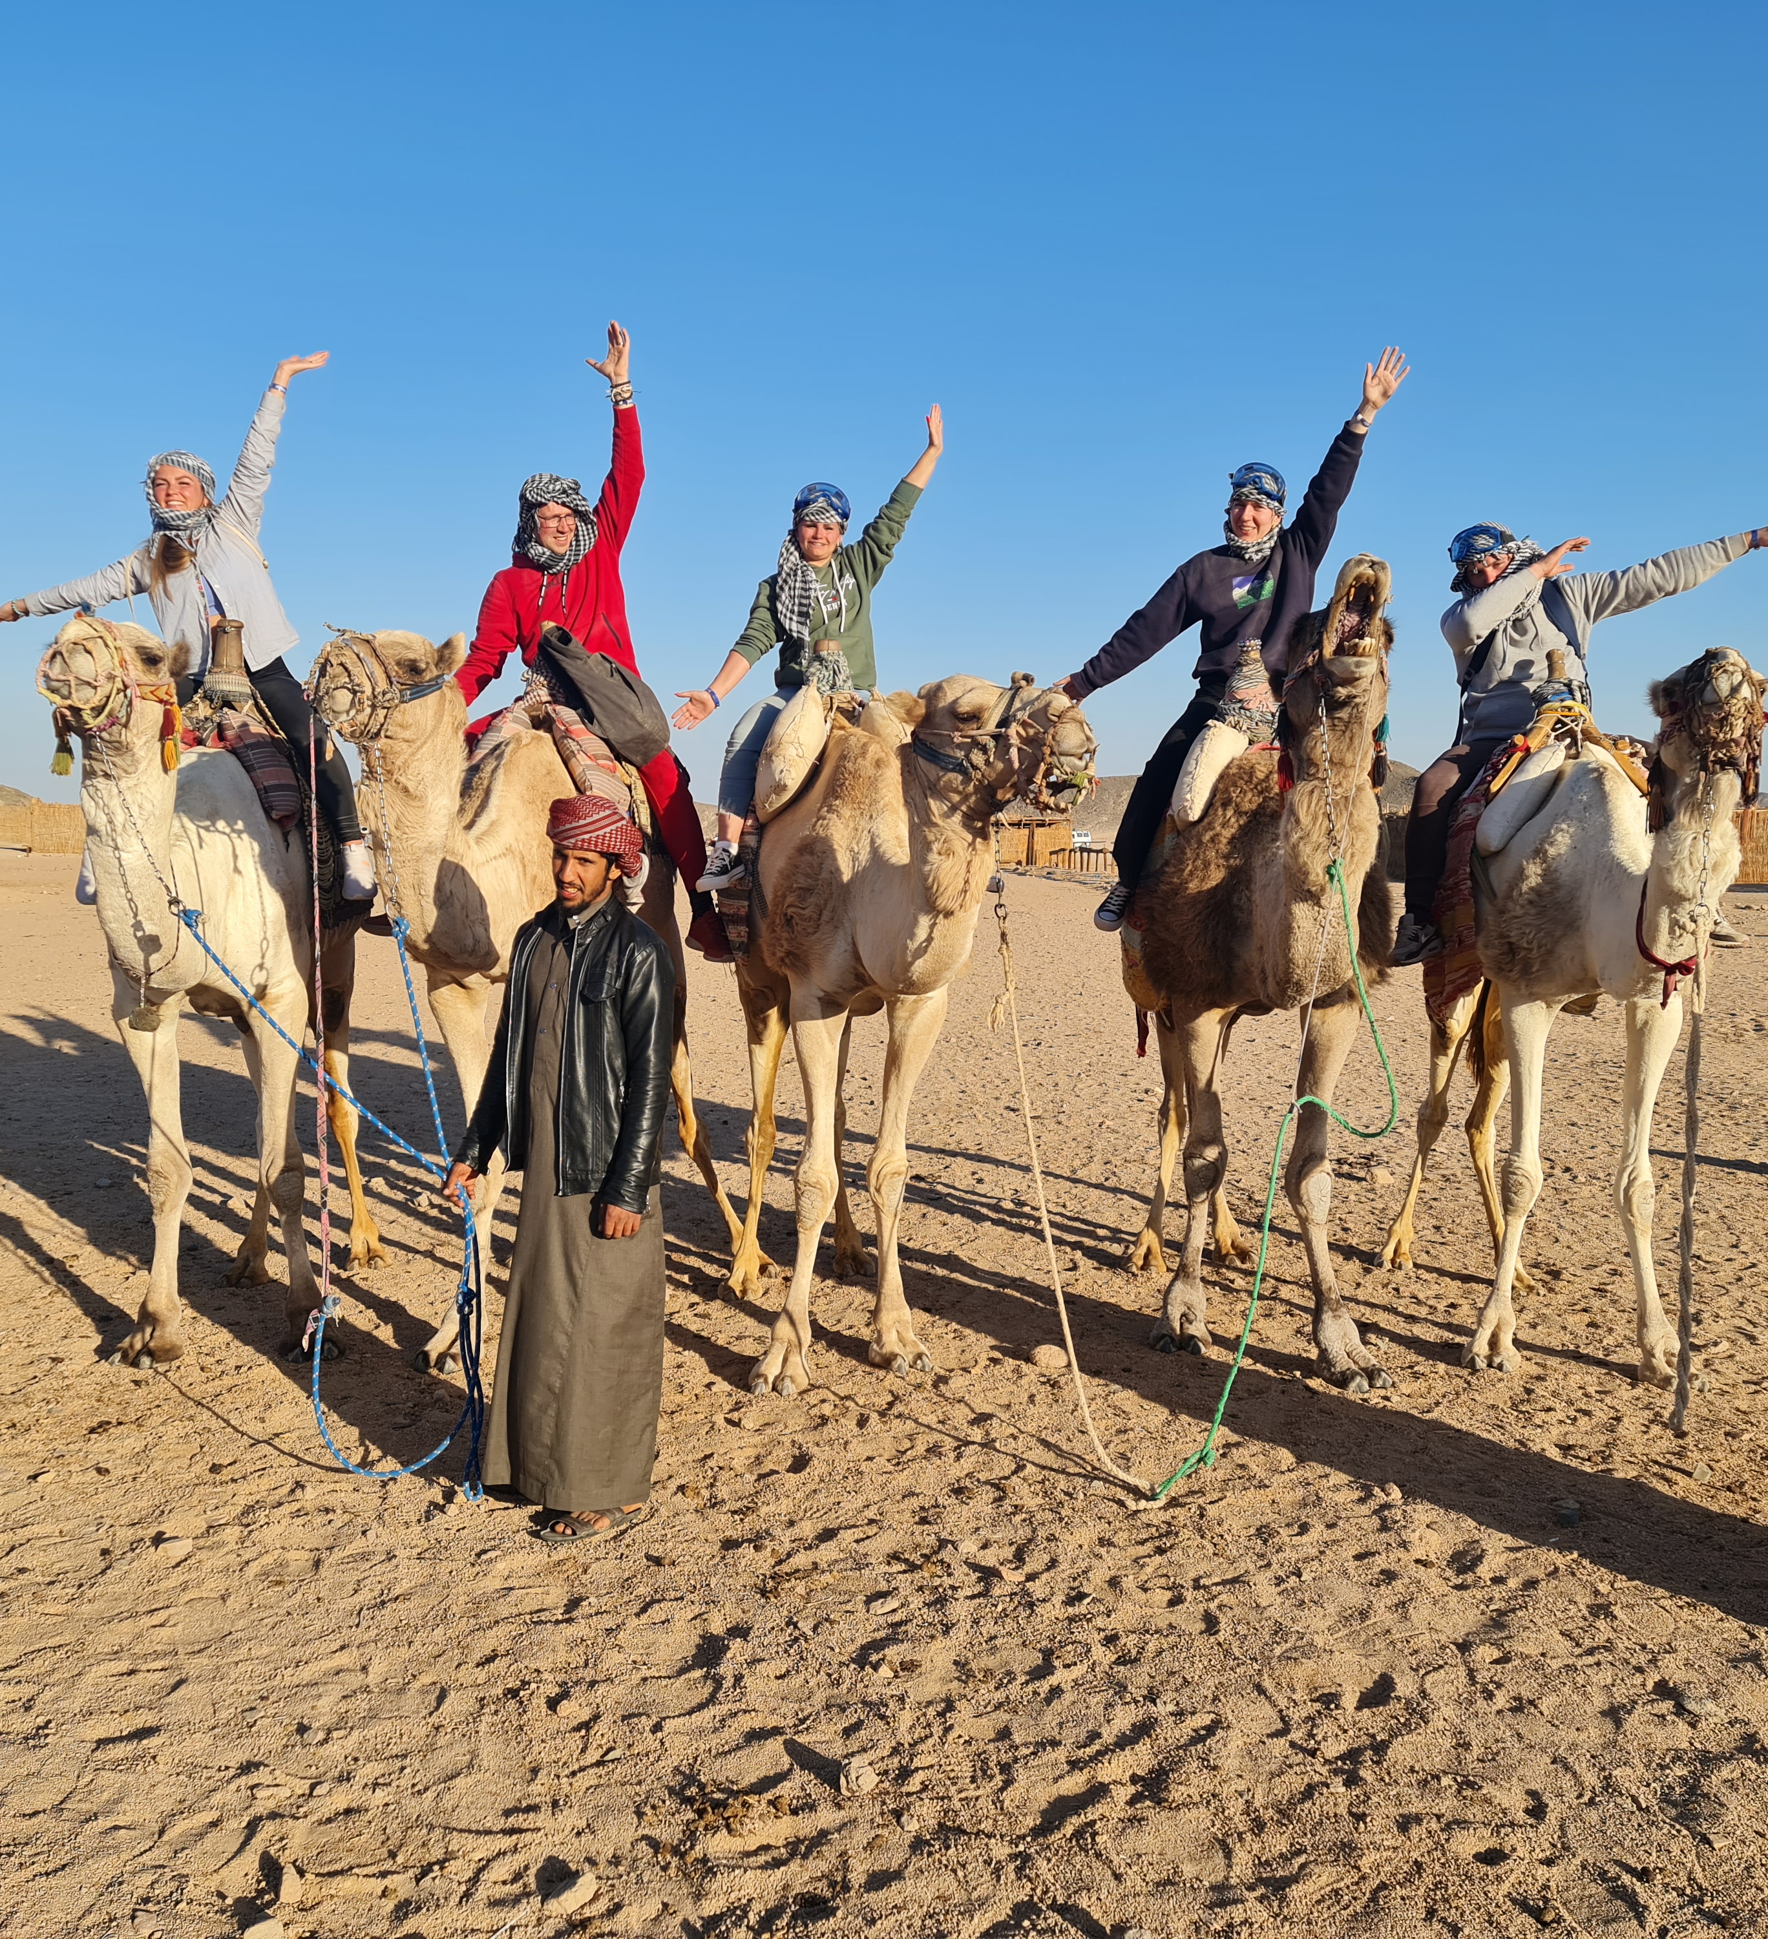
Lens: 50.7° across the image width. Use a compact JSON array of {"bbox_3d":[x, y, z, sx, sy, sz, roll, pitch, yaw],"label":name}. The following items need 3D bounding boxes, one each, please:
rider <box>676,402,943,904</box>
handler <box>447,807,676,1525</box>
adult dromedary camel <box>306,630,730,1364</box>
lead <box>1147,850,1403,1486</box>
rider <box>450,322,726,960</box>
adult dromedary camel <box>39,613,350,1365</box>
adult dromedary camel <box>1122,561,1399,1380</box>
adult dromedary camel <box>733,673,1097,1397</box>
[{"bbox_3d":[-0.250,-1.071,6.158,0.920,1.650,0.720,0,4,-6],"label":"rider"},{"bbox_3d":[-0.730,0.452,4.420,0.580,1.750,0.450,3,5,30],"label":"handler"},{"bbox_3d":[-1.080,0.072,6.422,0.800,2.270,2.250,1,4,17],"label":"adult dromedary camel"},{"bbox_3d":[1.060,0.502,5.070,0.300,1.600,1.050,4,6,41],"label":"lead"},{"bbox_3d":[-1.010,-1.114,6.336,0.930,2.160,0.750,0,4,5],"label":"rider"},{"bbox_3d":[-2.140,0.041,6.440,0.760,2.320,2.250,0,4,-3],"label":"adult dromedary camel"},{"bbox_3d":[1.210,-0.021,6.118,0.830,2.420,2.200,0,5,-3],"label":"adult dromedary camel"},{"bbox_3d":[-0.020,0.116,6.375,0.980,2.180,2.250,-1,4,-12],"label":"adult dromedary camel"}]

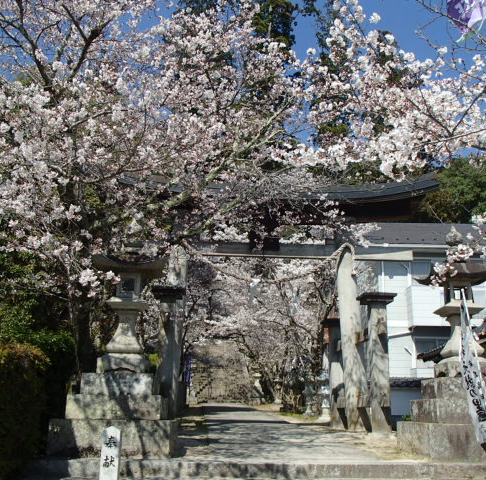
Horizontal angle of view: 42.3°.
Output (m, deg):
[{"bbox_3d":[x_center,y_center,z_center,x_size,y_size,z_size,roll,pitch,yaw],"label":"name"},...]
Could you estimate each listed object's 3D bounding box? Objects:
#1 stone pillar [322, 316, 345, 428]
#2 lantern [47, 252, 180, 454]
[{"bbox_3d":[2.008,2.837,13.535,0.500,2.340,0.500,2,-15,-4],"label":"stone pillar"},{"bbox_3d":[-1.676,1.446,8.926,1.500,3.020,1.500,1,-15,-2],"label":"lantern"}]

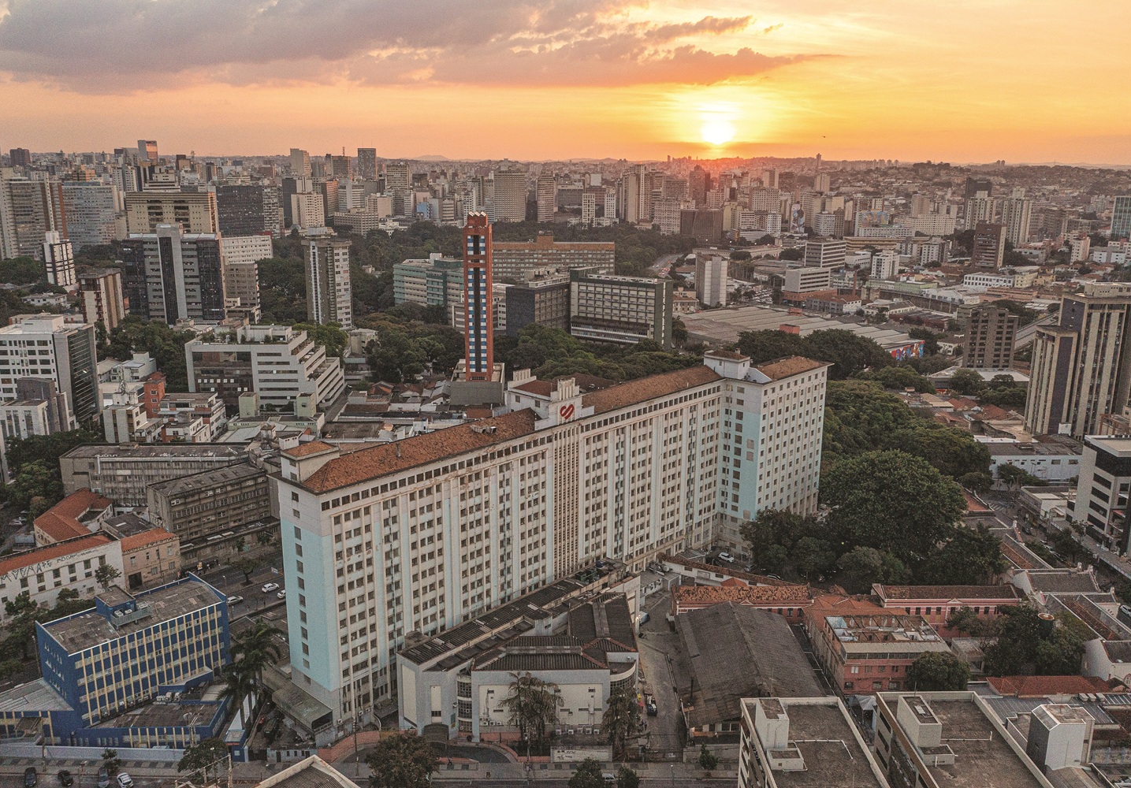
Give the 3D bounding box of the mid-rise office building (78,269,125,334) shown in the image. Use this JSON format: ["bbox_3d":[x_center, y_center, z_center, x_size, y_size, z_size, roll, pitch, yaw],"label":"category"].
[{"bbox_3d":[-217.730,-43.820,434.220,9.300,28.360,21.500,0,14,-1],"label":"mid-rise office building"}]

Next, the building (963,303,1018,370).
[{"bbox_3d":[217.806,-28.383,478.125,25.000,32.510,11.000,0,14,-2],"label":"building"}]

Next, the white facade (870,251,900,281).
[{"bbox_3d":[303.280,-122.080,874.820,13.500,26.410,26.000,14,19,43],"label":"white facade"}]

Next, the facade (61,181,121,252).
[{"bbox_3d":[-481.480,-179.380,941.840,54.000,71.290,12.000,0,14,-2],"label":"facade"}]

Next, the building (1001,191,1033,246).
[{"bbox_3d":[462.829,-179.110,946.581,19.000,59.061,18.000,-9,17,-34],"label":"building"}]

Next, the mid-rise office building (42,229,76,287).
[{"bbox_3d":[-346.890,-91.800,628.460,8.000,37.060,20.500,0,14,-1],"label":"mid-rise office building"}]

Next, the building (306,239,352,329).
[{"bbox_3d":[-117.919,-53.704,464.002,21.500,49.200,11.500,10,17,36],"label":"building"}]

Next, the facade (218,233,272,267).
[{"bbox_3d":[-216.321,-86.717,616.280,16.000,36.860,36.640,13,18,41],"label":"facade"}]

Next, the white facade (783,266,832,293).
[{"bbox_3d":[200.343,-94.958,761.587,40.000,19.000,14.000,-11,17,-38],"label":"white facade"}]

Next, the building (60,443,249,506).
[{"bbox_3d":[-121.034,24.266,275.847,52.000,15.250,14.000,0,14,-2],"label":"building"}]

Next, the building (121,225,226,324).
[{"bbox_3d":[-203.530,-62.570,481.720,49.000,50.250,12.000,0,14,-2],"label":"building"}]

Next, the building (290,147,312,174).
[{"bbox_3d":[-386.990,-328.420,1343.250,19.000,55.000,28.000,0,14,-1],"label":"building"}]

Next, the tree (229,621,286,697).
[{"bbox_3d":[-57.924,50.465,173.040,8.300,18.000,8.300,0,14,-2],"label":"tree"}]

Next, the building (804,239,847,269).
[{"bbox_3d":[233.070,-124.060,824.540,16.000,24.090,42.500,14,19,43],"label":"building"}]

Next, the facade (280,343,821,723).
[{"bbox_3d":[11.909,23.423,226.046,27.160,55.520,165.700,13,18,41],"label":"facade"}]

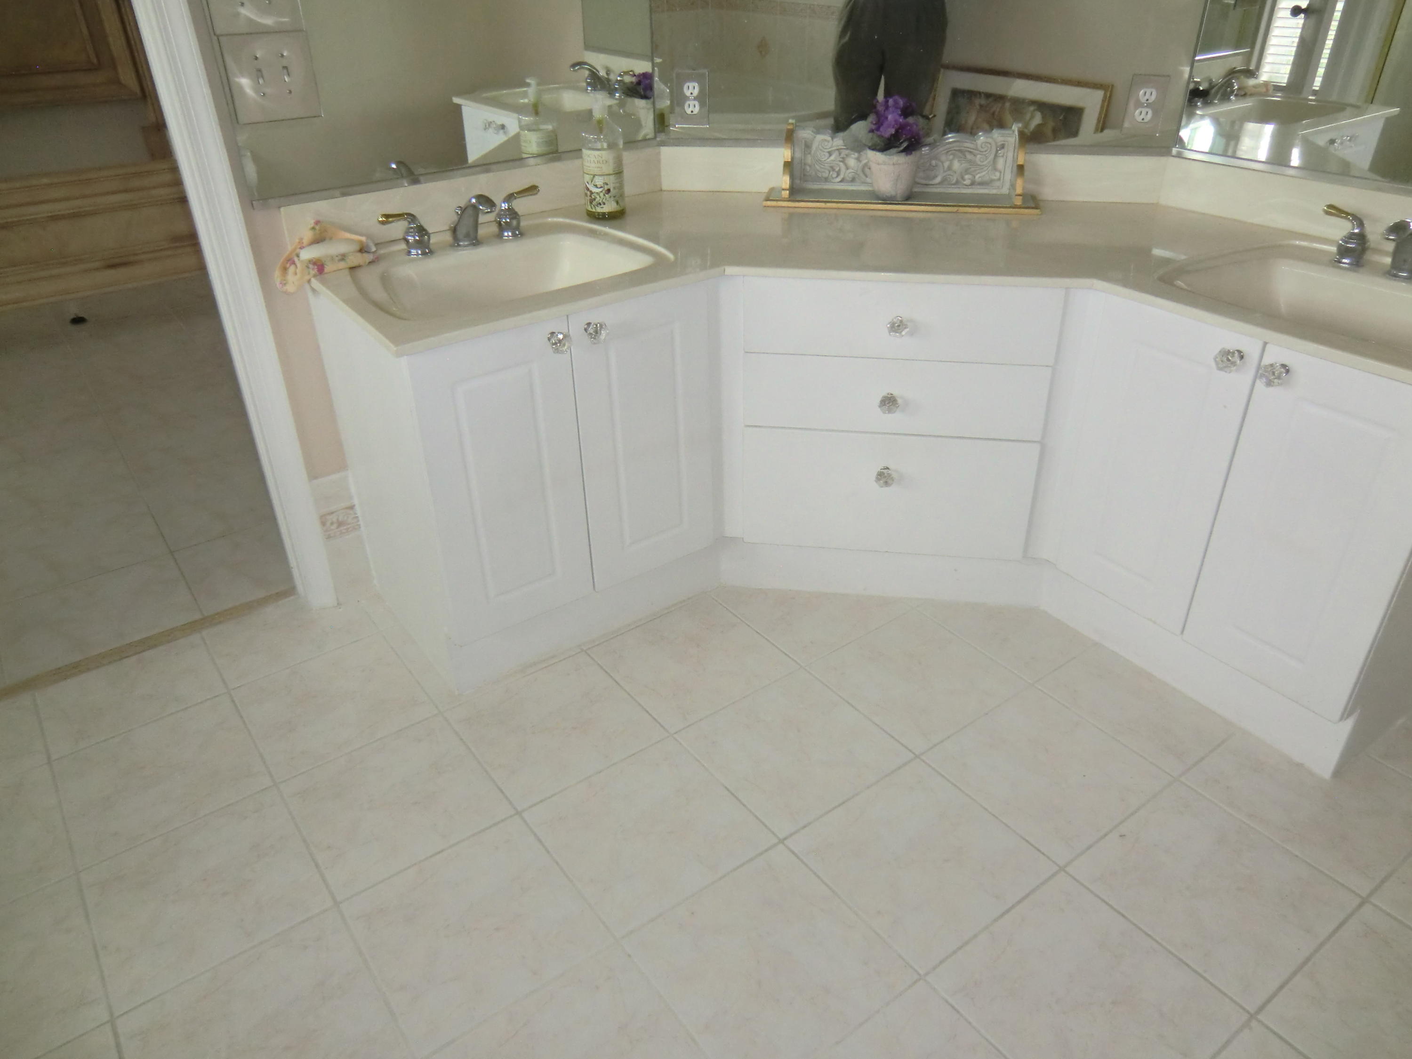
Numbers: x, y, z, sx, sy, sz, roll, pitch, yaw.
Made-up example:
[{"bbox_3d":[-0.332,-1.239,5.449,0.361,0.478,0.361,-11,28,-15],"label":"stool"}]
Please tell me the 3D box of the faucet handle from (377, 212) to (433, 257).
[{"bbox_3d":[-0.599,-0.594,1.969,0.090,0.078,0.055,-22,37,-30],"label":"faucet handle"}]

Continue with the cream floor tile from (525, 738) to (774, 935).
[{"bbox_3d":[-0.095,0.494,1.628,0.309,0.010,0.309,-22,37,-30],"label":"cream floor tile"}]

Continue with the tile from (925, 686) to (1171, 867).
[{"bbox_3d":[0.602,0.427,1.747,0.313,0.010,0.313,-22,37,-30],"label":"tile"}]

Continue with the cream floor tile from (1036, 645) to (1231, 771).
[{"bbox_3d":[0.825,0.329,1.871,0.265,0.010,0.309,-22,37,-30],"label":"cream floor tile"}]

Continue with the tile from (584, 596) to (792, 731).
[{"bbox_3d":[-0.027,0.264,1.973,0.305,0.012,0.305,-22,37,-30],"label":"tile"}]

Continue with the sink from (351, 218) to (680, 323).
[{"bbox_3d":[-0.393,-0.453,1.928,0.576,0.150,0.462,-22,37,-30],"label":"sink"}]

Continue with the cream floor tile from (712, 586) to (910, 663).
[{"bbox_3d":[0.221,0.166,2.157,0.309,0.010,0.309,-22,37,-30],"label":"cream floor tile"}]

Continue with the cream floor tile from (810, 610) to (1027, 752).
[{"bbox_3d":[0.411,0.290,1.916,0.305,0.012,0.305,-22,37,-30],"label":"cream floor tile"}]

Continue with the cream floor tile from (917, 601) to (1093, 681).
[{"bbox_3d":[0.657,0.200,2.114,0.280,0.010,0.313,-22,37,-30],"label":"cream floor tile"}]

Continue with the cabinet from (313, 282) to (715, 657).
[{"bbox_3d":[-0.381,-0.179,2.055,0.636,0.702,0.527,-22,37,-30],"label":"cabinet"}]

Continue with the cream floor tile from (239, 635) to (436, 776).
[{"bbox_3d":[-0.712,0.335,1.878,0.305,0.012,0.305,-22,37,-30],"label":"cream floor tile"}]

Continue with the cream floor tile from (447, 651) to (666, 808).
[{"bbox_3d":[-0.282,0.370,1.865,0.313,0.010,0.313,-22,37,-30],"label":"cream floor tile"}]

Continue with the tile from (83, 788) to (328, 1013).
[{"bbox_3d":[-0.772,0.558,1.513,0.305,0.012,0.305,-22,37,-30],"label":"tile"}]

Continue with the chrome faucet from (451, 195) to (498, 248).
[{"bbox_3d":[-0.466,-0.619,1.960,0.062,0.112,0.165,-22,38,-31],"label":"chrome faucet"}]

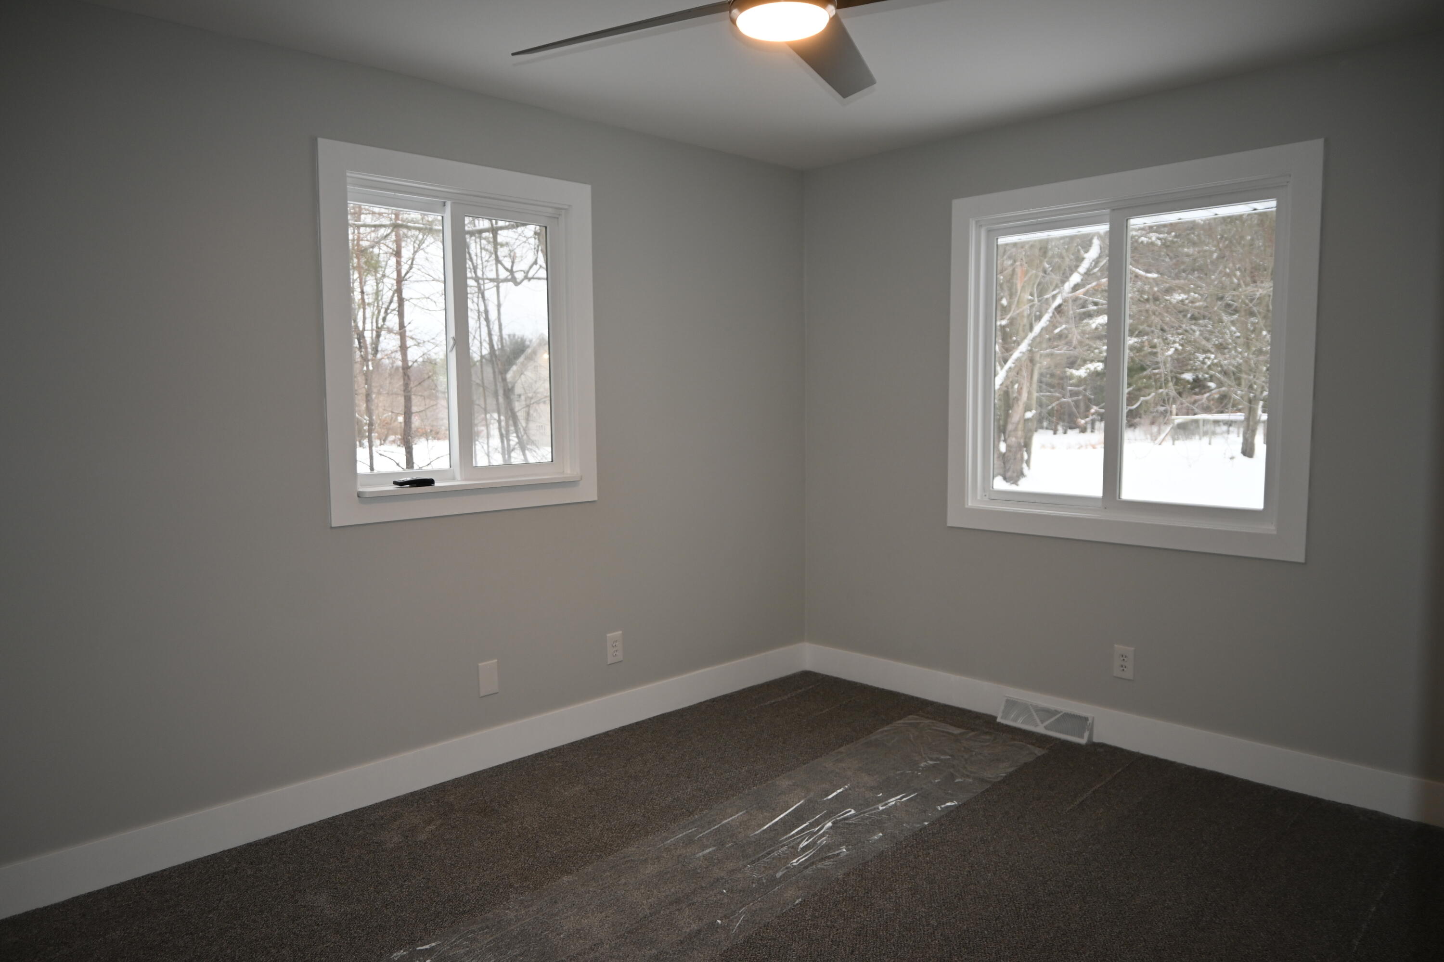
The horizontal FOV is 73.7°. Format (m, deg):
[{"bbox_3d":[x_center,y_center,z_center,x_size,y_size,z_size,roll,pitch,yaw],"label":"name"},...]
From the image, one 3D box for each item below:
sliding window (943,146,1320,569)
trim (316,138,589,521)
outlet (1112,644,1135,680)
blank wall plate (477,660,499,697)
[{"bbox_3d":[1.472,-0.452,3.630,0.090,1.369,1.353,-5,7,-45],"label":"sliding window"},{"bbox_3d":[-0.878,-0.492,3.398,1.051,1.215,0.050,-5,7,-45],"label":"trim"},{"bbox_3d":[1.520,0.688,3.638,0.008,0.121,0.075,-5,7,-45],"label":"outlet"},{"bbox_3d":[-0.850,0.721,3.509,0.075,0.122,0.008,-5,7,-45],"label":"blank wall plate"}]

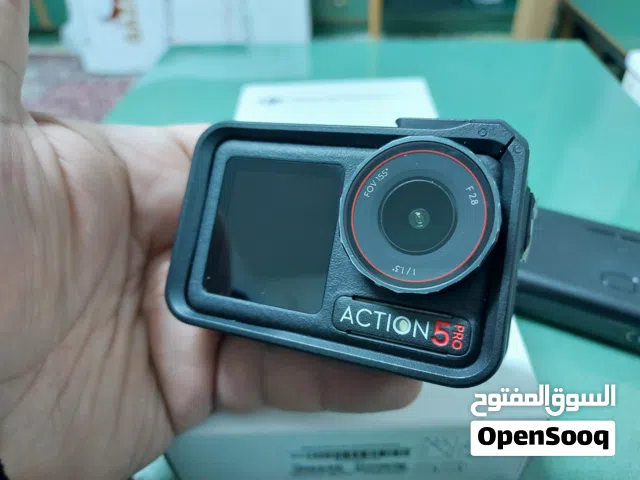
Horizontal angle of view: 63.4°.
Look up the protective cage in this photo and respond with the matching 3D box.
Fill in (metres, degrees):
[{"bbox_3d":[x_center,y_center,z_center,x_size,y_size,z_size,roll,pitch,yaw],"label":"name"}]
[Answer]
[{"bbox_3d":[0.008,0.001,0.130,0.079,0.033,0.053,7,84,21],"label":"protective cage"}]

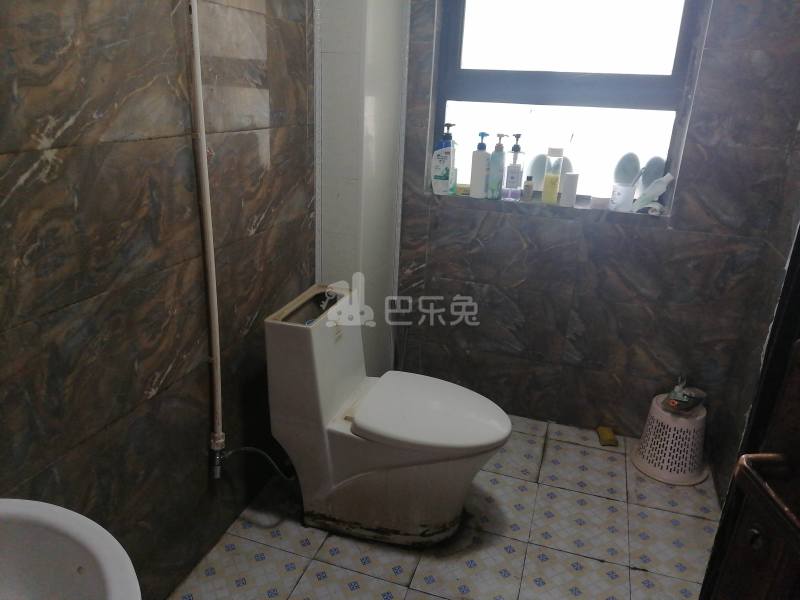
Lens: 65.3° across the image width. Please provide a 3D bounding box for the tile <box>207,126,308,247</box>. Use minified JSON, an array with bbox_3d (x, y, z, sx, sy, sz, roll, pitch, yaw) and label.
[{"bbox_3d":[-0.407,-0.361,1.845,0.012,0.300,0.600,8,21,16],"label":"tile"}]

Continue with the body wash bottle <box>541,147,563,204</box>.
[{"bbox_3d":[0.577,-0.466,2.348,0.062,0.210,0.050,7,21,11],"label":"body wash bottle"}]

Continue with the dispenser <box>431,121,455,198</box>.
[{"bbox_3d":[0.174,-0.546,2.433,0.085,0.270,0.060,5,20,8],"label":"dispenser"}]

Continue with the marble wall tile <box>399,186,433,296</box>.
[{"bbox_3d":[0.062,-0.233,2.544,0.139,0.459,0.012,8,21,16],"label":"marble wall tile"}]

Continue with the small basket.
[{"bbox_3d":[1.025,0.504,2.330,0.273,0.241,0.273,8,21,16],"label":"small basket"}]

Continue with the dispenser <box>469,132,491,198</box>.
[{"bbox_3d":[0.313,-0.519,2.409,0.075,0.247,0.060,10,22,20],"label":"dispenser"}]

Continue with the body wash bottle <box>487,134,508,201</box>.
[{"bbox_3d":[0.375,-0.509,2.391,0.065,0.246,0.058,10,22,20],"label":"body wash bottle"}]

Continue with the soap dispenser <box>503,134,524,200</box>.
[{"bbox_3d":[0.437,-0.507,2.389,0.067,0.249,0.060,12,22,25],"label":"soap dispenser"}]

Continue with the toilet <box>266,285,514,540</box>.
[{"bbox_3d":[-0.005,0.370,1.945,0.700,0.680,0.395,9,23,14],"label":"toilet"}]

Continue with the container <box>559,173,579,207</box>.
[{"bbox_3d":[0.637,-0.414,2.340,0.065,0.123,0.048,7,21,11],"label":"container"}]

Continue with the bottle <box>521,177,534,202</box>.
[{"bbox_3d":[0.490,-0.423,2.382,0.036,0.099,0.034,7,21,11],"label":"bottle"}]

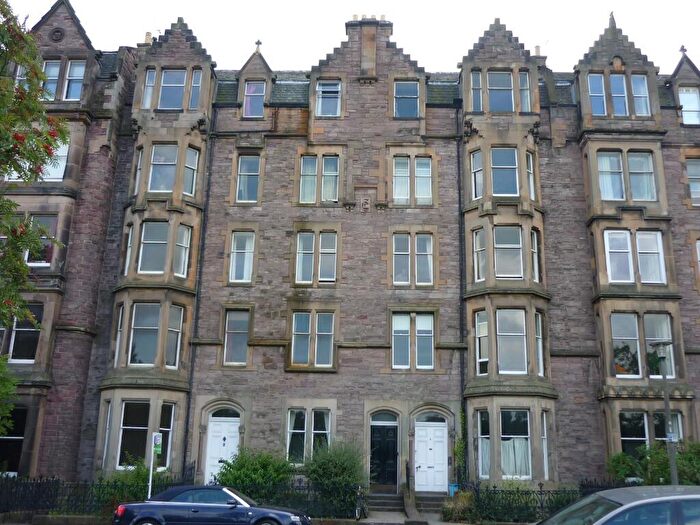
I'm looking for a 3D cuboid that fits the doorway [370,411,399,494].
[{"bbox_3d":[1.290,7.147,25.164,1.078,3.080,0.350,1,-16,1],"label":"doorway"}]

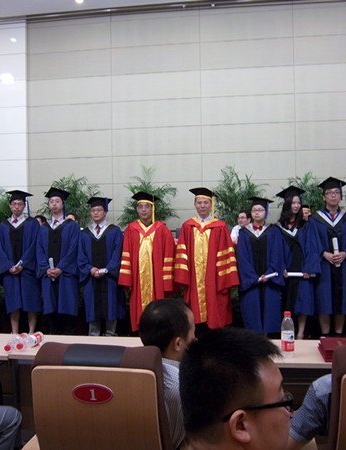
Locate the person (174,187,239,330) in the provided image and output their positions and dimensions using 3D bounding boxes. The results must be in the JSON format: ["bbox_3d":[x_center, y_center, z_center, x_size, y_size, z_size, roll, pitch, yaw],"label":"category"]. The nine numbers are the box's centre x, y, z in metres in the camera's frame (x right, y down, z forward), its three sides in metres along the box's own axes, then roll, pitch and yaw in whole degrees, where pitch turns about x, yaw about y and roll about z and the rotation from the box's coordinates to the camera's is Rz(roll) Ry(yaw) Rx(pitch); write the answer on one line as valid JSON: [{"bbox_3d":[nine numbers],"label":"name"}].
[{"bbox_3d":[0.397,0.444,5.750,0.760,1.790,0.450,-1,-2,7],"label":"person"}]

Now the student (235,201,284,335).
[{"bbox_3d":[1.004,0.490,5.600,0.560,1.639,0.420,-1,0,10],"label":"student"}]

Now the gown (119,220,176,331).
[{"bbox_3d":[-0.307,0.615,5.850,0.670,1.330,0.420,-1,-2,2],"label":"gown"}]

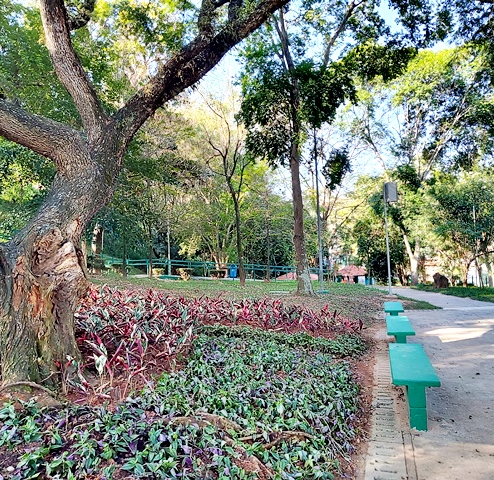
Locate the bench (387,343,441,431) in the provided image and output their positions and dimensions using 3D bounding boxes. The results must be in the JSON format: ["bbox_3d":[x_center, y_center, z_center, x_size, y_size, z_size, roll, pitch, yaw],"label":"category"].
[{"bbox_3d":[1.721,1.481,4.466,0.378,0.450,1.723,-3,-3,17],"label":"bench"}]

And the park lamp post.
[{"bbox_3d":[5.988,-0.043,17.732,0.550,4.650,0.450,-2,-3,0],"label":"park lamp post"}]

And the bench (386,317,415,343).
[{"bbox_3d":[2.497,1.596,6.956,0.378,0.450,1.723,-3,-3,17],"label":"bench"}]

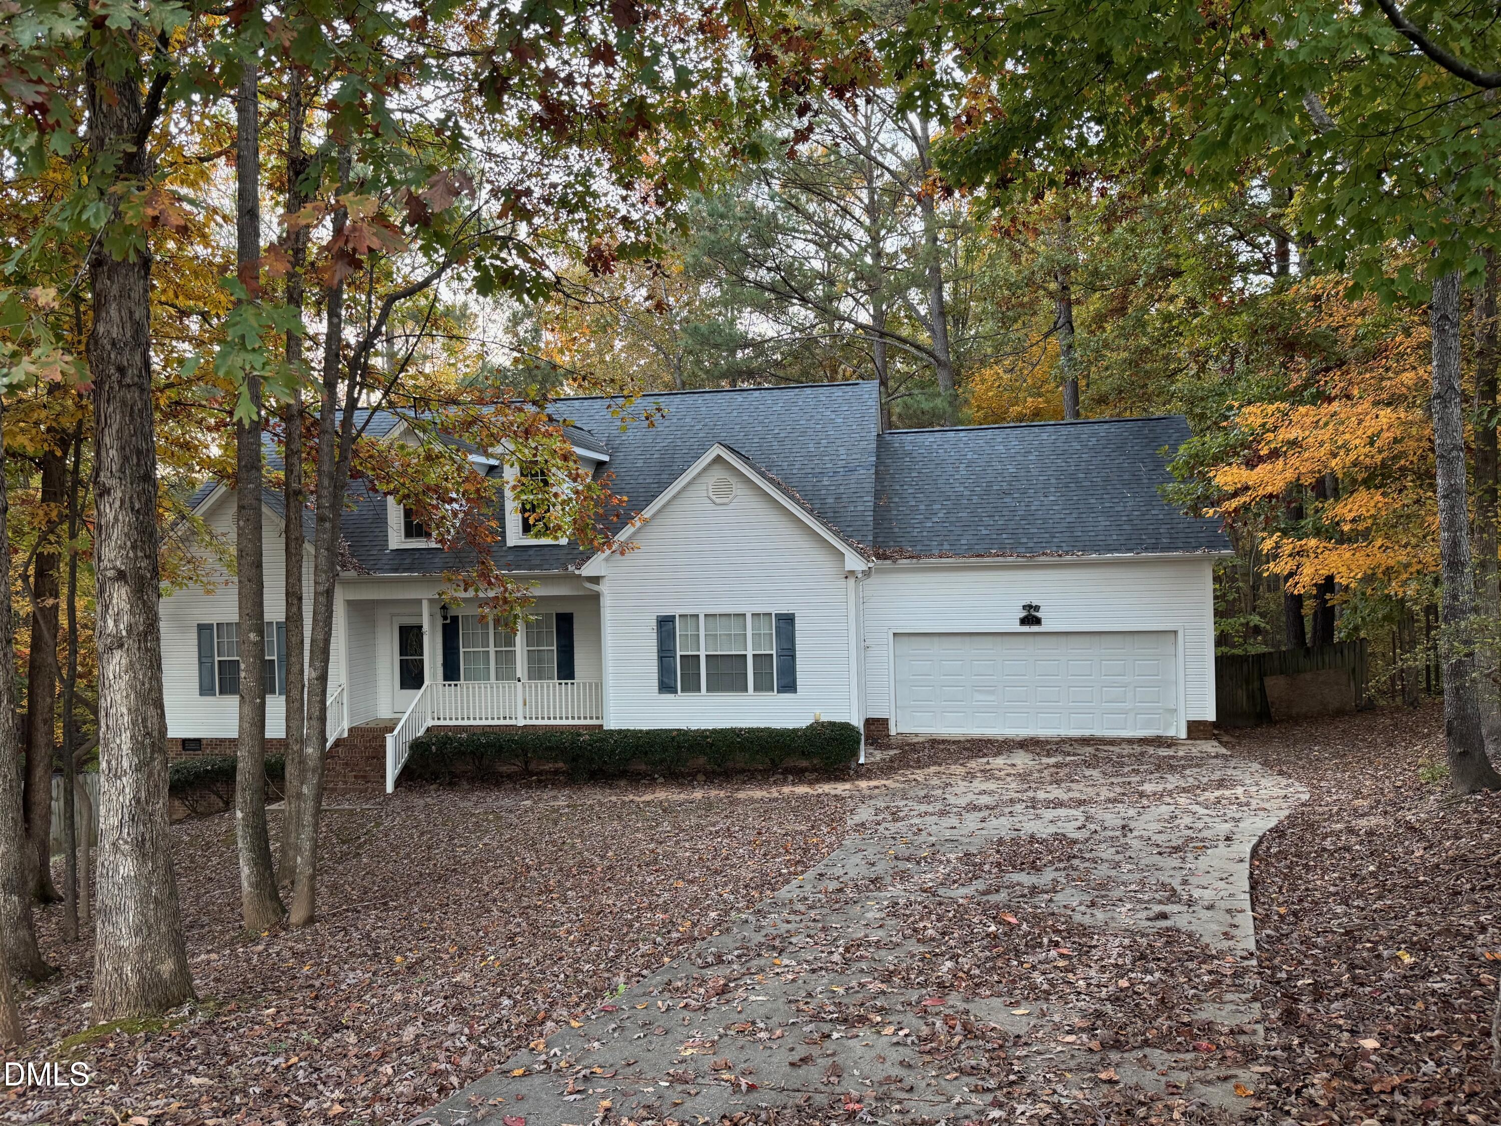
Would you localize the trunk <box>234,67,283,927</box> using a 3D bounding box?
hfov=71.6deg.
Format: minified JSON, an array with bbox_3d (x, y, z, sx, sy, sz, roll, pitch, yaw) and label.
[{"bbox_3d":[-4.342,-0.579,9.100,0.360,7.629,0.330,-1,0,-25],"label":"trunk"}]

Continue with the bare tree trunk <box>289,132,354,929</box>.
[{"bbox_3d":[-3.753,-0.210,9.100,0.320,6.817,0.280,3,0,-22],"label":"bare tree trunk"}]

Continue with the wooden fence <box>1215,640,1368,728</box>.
[{"bbox_3d":[13.802,3.087,26.600,4.100,2.100,0.150,-1,0,12],"label":"wooden fence"}]

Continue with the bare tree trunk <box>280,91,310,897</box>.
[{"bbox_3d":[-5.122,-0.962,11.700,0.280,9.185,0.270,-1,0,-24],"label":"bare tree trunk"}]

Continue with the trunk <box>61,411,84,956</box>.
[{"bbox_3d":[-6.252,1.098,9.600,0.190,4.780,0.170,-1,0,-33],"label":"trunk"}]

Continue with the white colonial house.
[{"bbox_3d":[-1.102,0.166,23.901,21.700,8.500,10.600,-1,0,12],"label":"white colonial house"}]

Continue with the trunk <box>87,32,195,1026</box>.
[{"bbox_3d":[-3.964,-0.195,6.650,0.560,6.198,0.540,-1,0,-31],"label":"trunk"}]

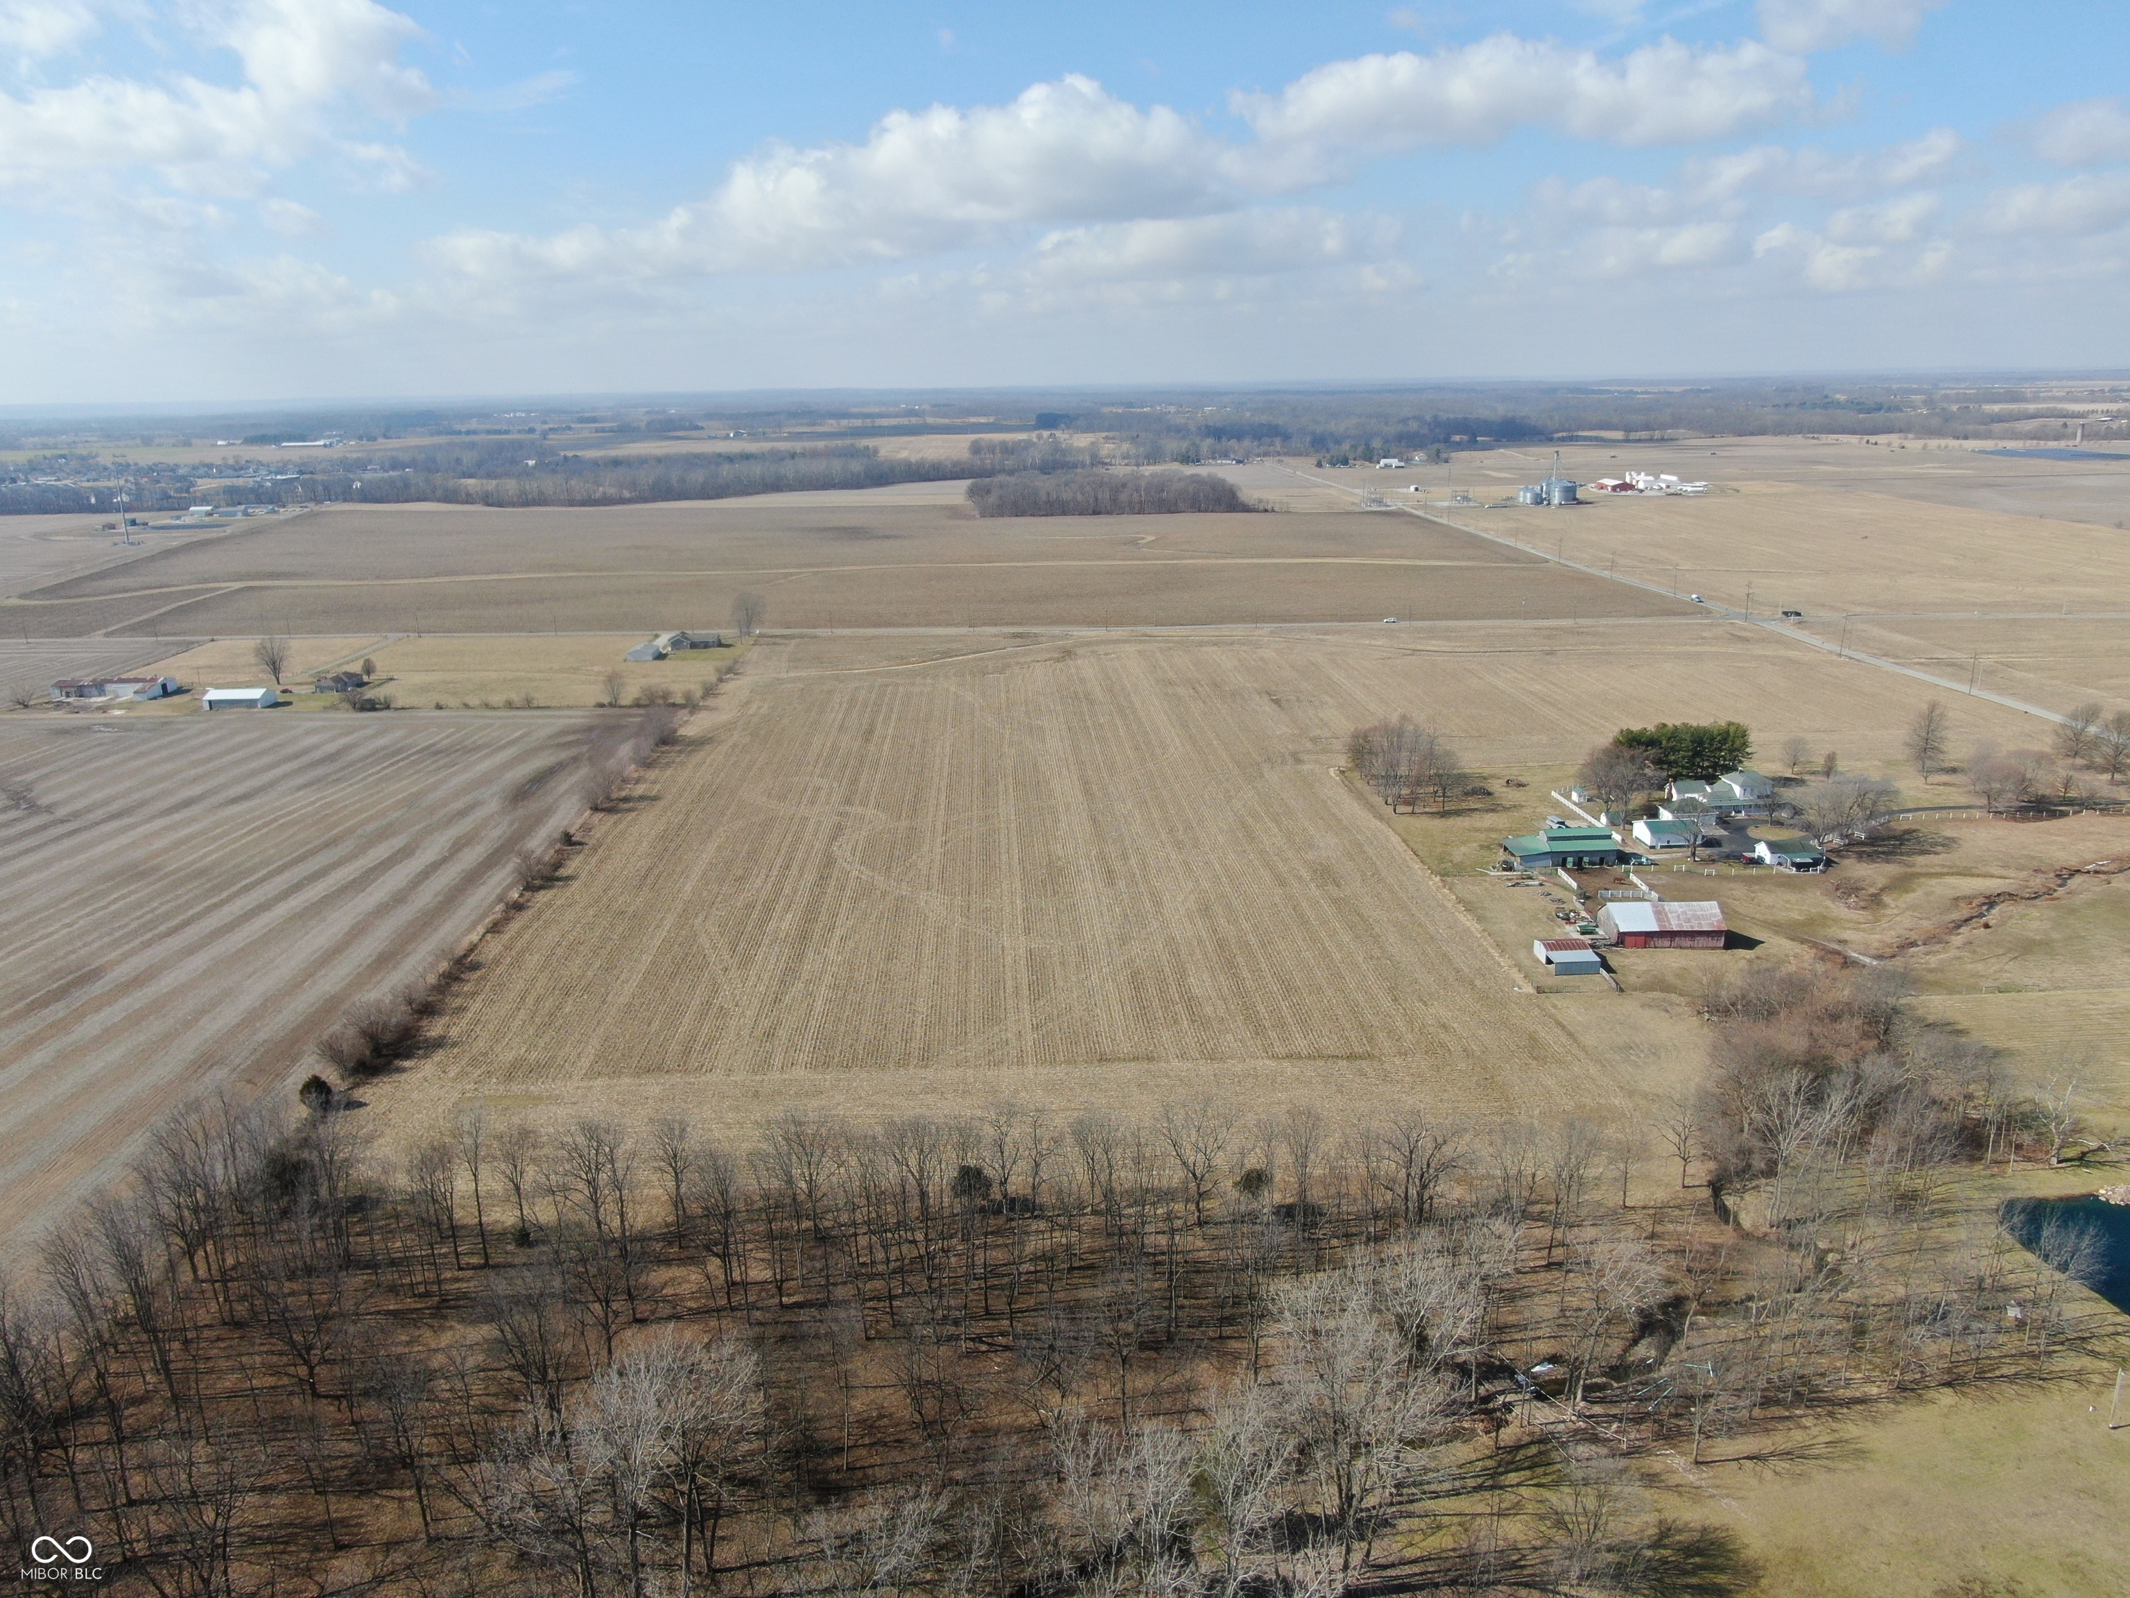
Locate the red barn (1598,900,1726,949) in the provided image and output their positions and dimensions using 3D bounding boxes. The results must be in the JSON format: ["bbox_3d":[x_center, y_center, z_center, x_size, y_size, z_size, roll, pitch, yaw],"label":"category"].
[{"bbox_3d":[117.344,23.771,290.240,20.800,7.100,11.400,-1,16,0],"label":"red barn"}]

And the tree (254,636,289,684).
[{"bbox_3d":[-296.940,-52.089,553.605,12.089,18.800,12.089,-1,16,0],"label":"tree"}]

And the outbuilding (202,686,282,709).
[{"bbox_3d":[-288.367,-35.282,516.920,20.000,6.100,12.000,-1,16,-1],"label":"outbuilding"}]

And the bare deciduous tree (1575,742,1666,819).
[{"bbox_3d":[139.551,-5.300,371.274,20.754,18.850,18.500,-1,16,0],"label":"bare deciduous tree"}]

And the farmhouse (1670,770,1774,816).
[{"bbox_3d":[168.184,-2.462,378.367,21.500,9.000,19.000,-1,16,0],"label":"farmhouse"}]

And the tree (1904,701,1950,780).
[{"bbox_3d":[230.381,-14.924,395.292,10.348,22.650,10.348,-1,16,0],"label":"tree"}]

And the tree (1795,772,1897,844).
[{"bbox_3d":[183.887,1.874,348.391,21.916,16.550,20.000,-1,16,0],"label":"tree"}]

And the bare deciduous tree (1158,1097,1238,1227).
[{"bbox_3d":[17.055,47.003,190.694,10.671,18.100,10.671,-1,16,0],"label":"bare deciduous tree"}]

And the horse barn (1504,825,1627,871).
[{"bbox_3d":[102.721,9.508,306.701,21.000,6.500,10.700,-2,16,-3],"label":"horse barn"}]

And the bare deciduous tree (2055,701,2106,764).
[{"bbox_3d":[286.474,-18.989,417.583,11.611,17.350,11.611,-1,16,0],"label":"bare deciduous tree"}]

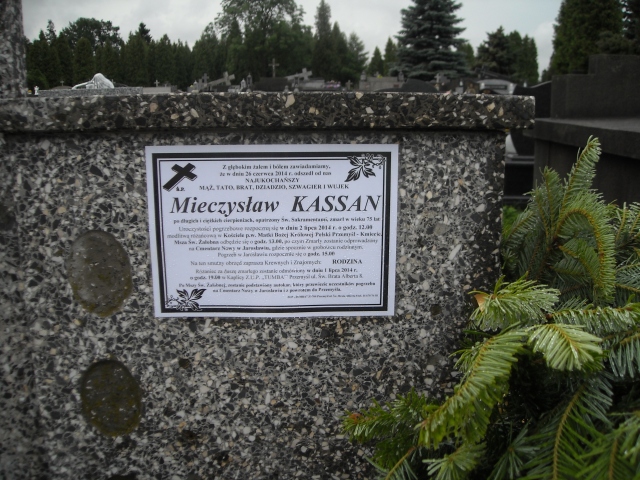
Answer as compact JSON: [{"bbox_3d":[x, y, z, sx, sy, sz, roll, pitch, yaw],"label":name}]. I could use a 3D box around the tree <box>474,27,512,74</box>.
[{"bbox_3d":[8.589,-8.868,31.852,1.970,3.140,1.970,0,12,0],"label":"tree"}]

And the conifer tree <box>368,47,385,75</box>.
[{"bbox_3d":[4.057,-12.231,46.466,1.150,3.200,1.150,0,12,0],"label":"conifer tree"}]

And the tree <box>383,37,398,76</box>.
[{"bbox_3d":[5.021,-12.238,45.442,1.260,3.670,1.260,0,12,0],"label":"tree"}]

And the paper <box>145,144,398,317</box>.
[{"bbox_3d":[-0.056,-0.008,0.780,0.297,0.210,0.005,0,12,-1],"label":"paper"}]

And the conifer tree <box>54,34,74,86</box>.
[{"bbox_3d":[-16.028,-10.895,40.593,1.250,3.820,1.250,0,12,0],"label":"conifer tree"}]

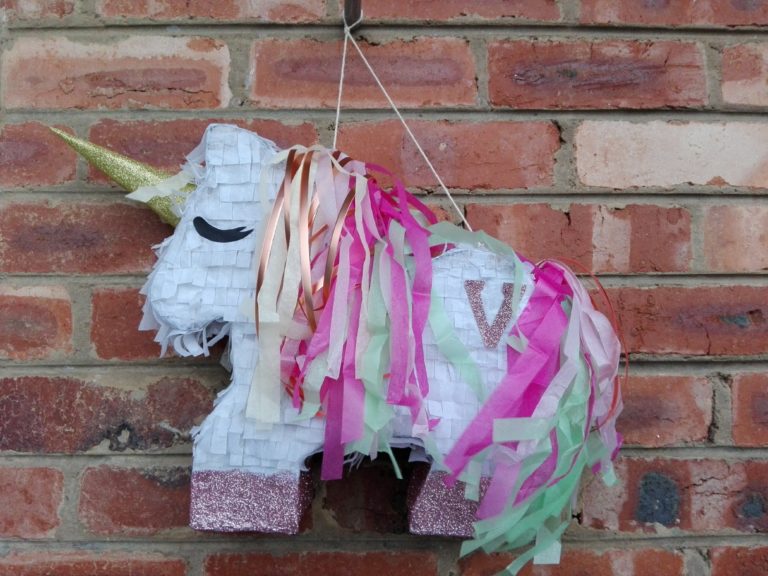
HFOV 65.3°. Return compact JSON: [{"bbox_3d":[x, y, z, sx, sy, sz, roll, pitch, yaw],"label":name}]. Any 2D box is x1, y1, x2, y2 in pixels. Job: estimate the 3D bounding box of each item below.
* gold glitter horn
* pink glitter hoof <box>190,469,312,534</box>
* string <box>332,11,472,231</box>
[{"bbox_3d":[-0.227,-0.103,0.521,0.149,0.043,0.043,30,-3,2],"label":"gold glitter horn"},{"bbox_3d":[-0.107,0.168,0.502,0.084,0.045,0.077,2,-4,0],"label":"pink glitter hoof"},{"bbox_3d":[0.015,-0.153,0.540,0.121,0.215,0.035,0,-4,0],"label":"string"}]

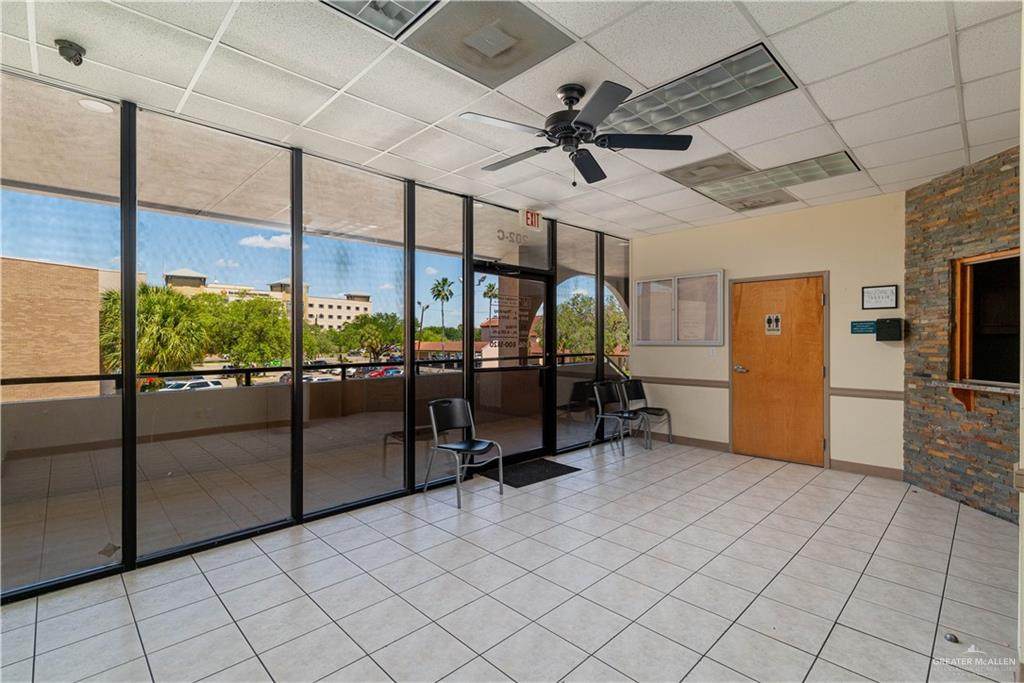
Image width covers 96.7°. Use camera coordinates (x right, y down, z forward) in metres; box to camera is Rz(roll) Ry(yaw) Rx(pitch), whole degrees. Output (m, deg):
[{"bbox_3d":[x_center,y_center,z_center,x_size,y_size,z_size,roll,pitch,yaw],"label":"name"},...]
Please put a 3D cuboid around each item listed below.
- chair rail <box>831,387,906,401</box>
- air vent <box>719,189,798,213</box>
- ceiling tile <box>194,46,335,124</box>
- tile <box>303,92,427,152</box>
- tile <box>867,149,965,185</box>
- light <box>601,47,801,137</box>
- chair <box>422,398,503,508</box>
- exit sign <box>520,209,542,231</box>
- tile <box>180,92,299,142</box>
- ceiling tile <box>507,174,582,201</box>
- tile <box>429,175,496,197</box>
[{"bbox_3d":[3.515,0.524,4.521,0.020,0.084,0.583,0,0,-44],"label":"chair rail"},{"bbox_3d":[2.541,-1.449,4.675,0.605,0.030,0.605,0,0,-44],"label":"air vent"},{"bbox_3d":[-1.408,-1.442,2.604,0.606,0.020,0.606,0,0,-44],"label":"ceiling tile"},{"bbox_3d":[-0.960,-1.429,3.008,0.605,0.020,0.605,0,0,-44],"label":"tile"},{"bbox_3d":[3.404,-1.454,3.832,0.617,0.025,0.610,-1,1,-44],"label":"tile"},{"bbox_3d":[0.981,-1.439,2.745,0.590,0.070,1.190,0,1,-44],"label":"light"},{"bbox_3d":[-0.436,0.931,3.986,0.485,0.805,0.565,0,0,-44],"label":"chair"},{"bbox_3d":[0.220,-1.350,5.066,0.310,0.195,0.055,-1,1,-44],"label":"exit sign"},{"bbox_3d":[-1.742,-1.443,2.949,0.606,0.020,0.335,0,0,-44],"label":"tile"},{"bbox_3d":[0.366,-1.443,4.282,0.605,0.020,0.605,0,0,-44],"label":"ceiling tile"},{"bbox_3d":[-0.411,-1.447,4.230,0.606,0.020,0.329,0,0,-44],"label":"tile"}]

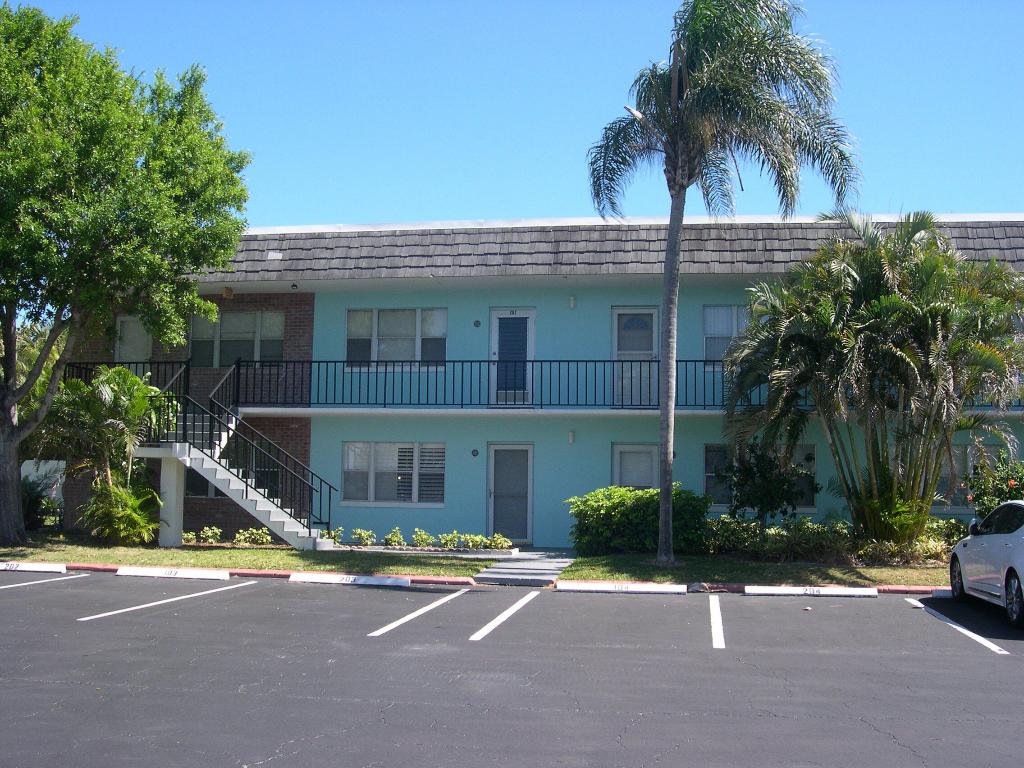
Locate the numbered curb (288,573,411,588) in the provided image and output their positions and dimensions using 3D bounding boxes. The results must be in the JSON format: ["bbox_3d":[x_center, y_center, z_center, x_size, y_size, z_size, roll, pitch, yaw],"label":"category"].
[{"bbox_3d":[-2.384,2.859,16.376,1.840,0.125,0.170,0,-5,9],"label":"numbered curb"}]

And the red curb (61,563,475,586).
[{"bbox_3d":[-3.865,2.900,17.197,6.817,0.120,0.200,0,-5,9],"label":"red curb"}]

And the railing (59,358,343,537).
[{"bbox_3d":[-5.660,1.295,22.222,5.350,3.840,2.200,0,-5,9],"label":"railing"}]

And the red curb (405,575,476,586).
[{"bbox_3d":[-1.037,2.914,16.724,1.054,0.120,0.200,0,-5,9],"label":"red curb"}]

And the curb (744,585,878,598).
[{"bbox_3d":[4.085,2.839,15.336,1.840,0.125,0.170,0,-5,9],"label":"curb"}]

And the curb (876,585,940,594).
[{"bbox_3d":[5.529,2.872,15.690,0.900,0.120,0.200,0,-5,9],"label":"curb"}]

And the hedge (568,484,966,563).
[{"bbox_3d":[4.687,2.587,21.033,7.414,1.342,2.100,0,-5,9],"label":"hedge"}]

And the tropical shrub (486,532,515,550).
[{"bbox_3d":[-0.233,3.098,22.239,0.533,0.321,0.480,0,-5,9],"label":"tropical shrub"}]

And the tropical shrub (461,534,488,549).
[{"bbox_3d":[-0.740,3.115,22.320,0.557,0.253,0.450,0,-5,9],"label":"tropical shrub"}]

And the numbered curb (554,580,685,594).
[{"bbox_3d":[1.512,2.861,15.742,1.860,0.125,0.170,0,-5,9],"label":"numbered curb"}]

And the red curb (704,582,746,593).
[{"bbox_3d":[3.050,2.901,16.066,0.571,0.120,0.200,0,-5,9],"label":"red curb"}]

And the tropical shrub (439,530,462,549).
[{"bbox_3d":[-1.241,3.087,22.404,0.439,0.335,0.420,0,-5,9],"label":"tropical shrub"}]

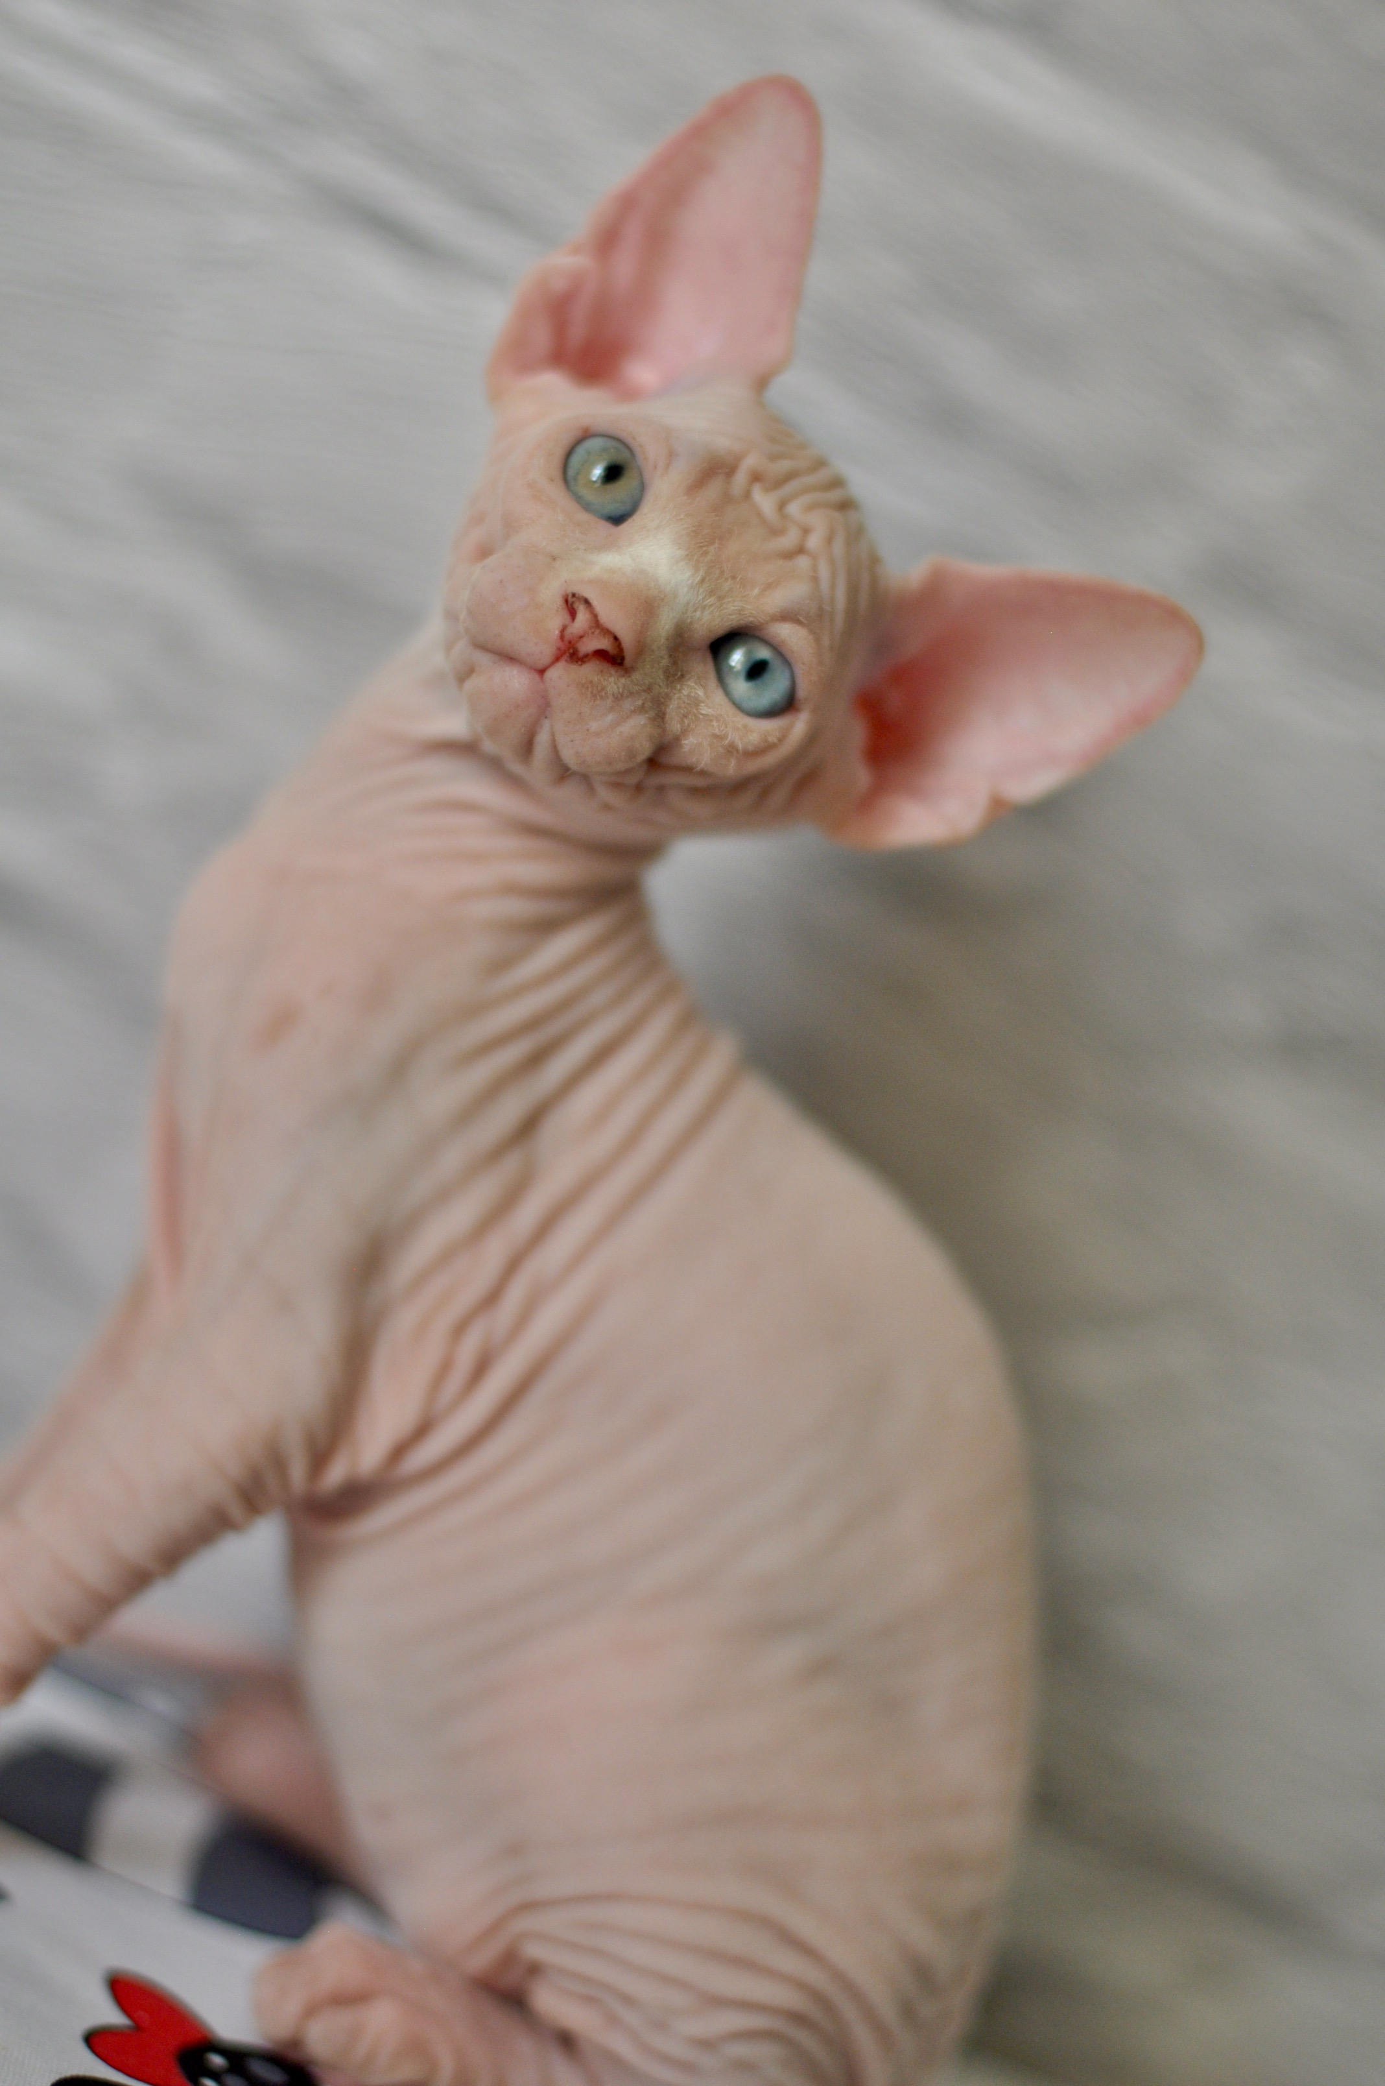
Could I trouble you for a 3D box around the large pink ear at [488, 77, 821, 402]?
[{"bbox_3d":[-0.003,-0.111,0.602,0.033,0.045,0.023,27,-9,19],"label":"large pink ear"}]

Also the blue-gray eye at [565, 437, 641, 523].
[{"bbox_3d":[-0.012,-0.076,0.584,0.013,0.011,0.009,53,-3,2],"label":"blue-gray eye"}]

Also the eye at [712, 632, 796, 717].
[{"bbox_3d":[0.008,-0.049,0.580,0.013,0.011,0.009,53,-3,2],"label":"eye"}]

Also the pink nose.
[{"bbox_3d":[-0.012,-0.054,0.567,0.013,0.011,0.010,53,-3,2],"label":"pink nose"}]

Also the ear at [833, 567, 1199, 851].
[{"bbox_3d":[0.045,-0.046,0.598,0.046,0.033,0.023,-15,15,-9],"label":"ear"}]

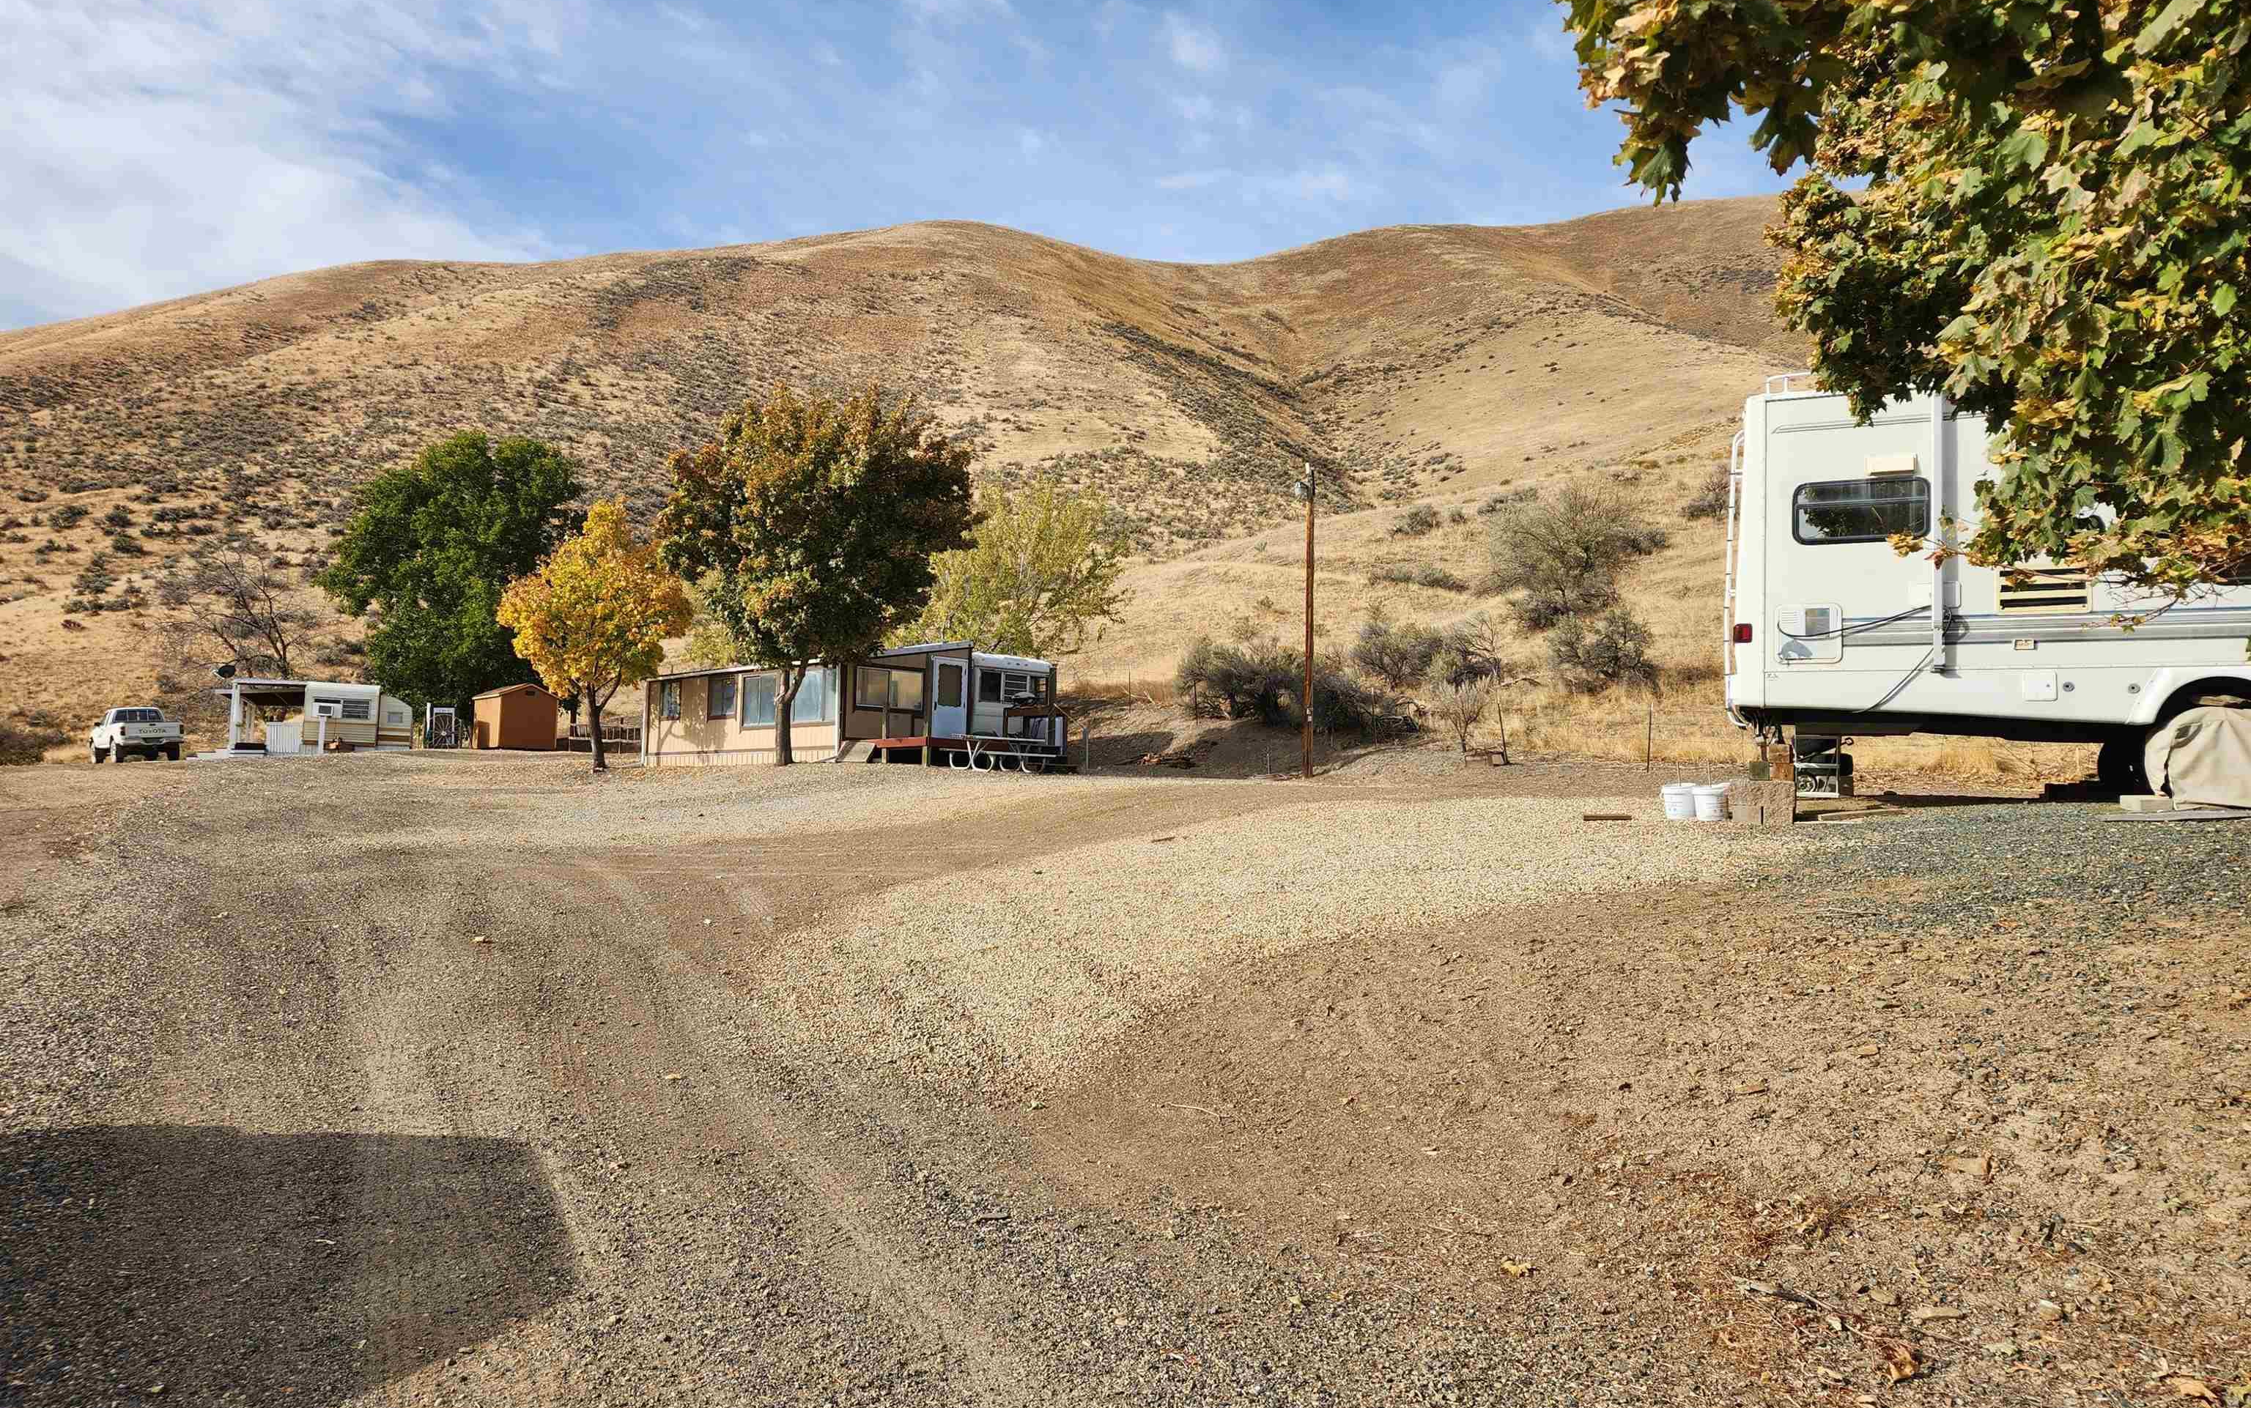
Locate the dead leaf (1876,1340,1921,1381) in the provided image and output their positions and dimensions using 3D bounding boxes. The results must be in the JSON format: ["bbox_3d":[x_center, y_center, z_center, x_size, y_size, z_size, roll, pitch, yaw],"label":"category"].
[{"bbox_3d":[1.783,1.513,3.450,0.100,0.055,0.090,0,-1,0],"label":"dead leaf"}]

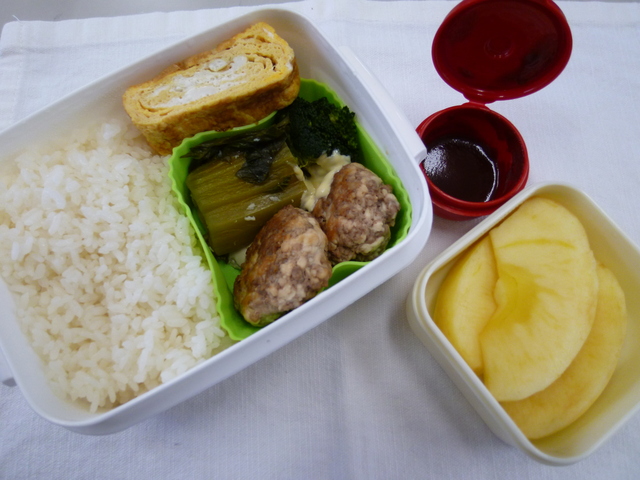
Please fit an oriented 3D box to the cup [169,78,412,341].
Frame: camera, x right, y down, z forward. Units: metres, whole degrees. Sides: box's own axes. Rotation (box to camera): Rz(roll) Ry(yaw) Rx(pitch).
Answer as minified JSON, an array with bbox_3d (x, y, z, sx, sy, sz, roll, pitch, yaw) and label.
[{"bbox_3d":[-0.015,-0.014,0.213,0.090,0.038,0.092,-28,73,-5],"label":"cup"}]

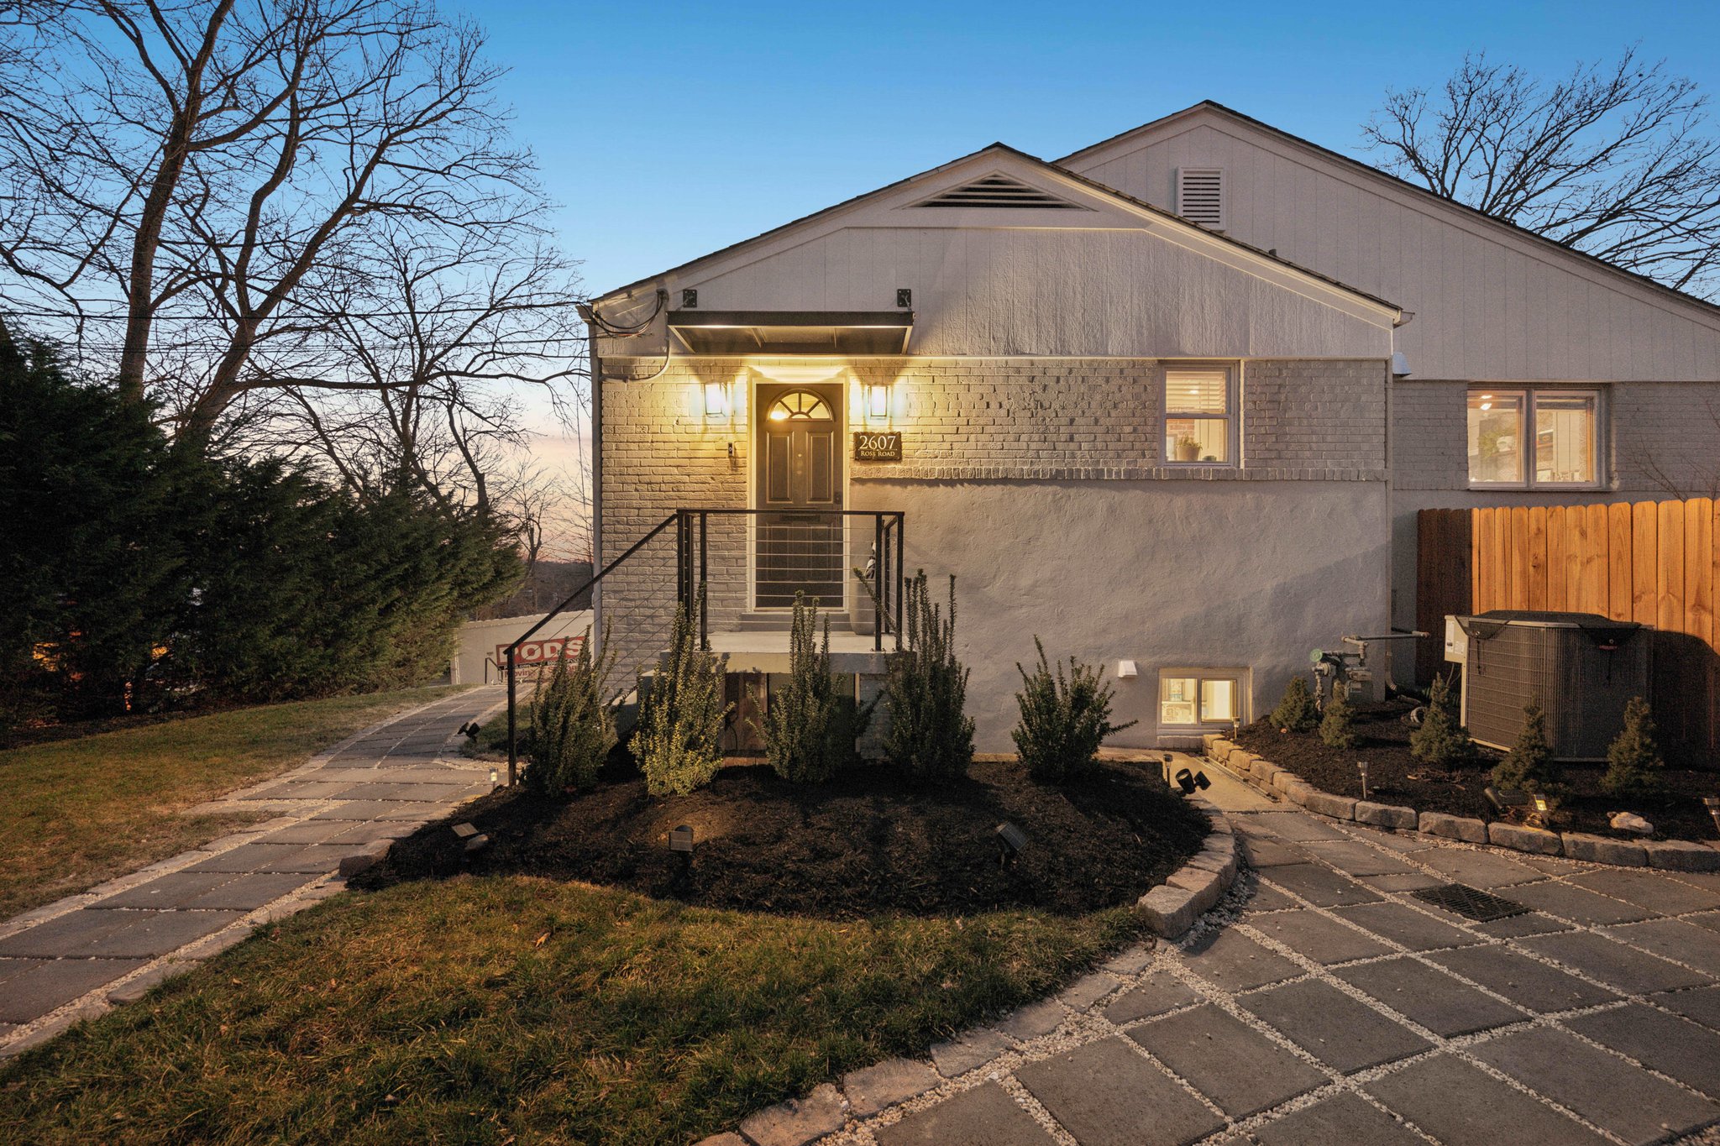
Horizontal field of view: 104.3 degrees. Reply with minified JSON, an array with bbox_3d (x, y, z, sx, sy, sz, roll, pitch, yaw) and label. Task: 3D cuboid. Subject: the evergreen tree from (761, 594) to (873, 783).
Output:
[{"bbox_3d":[-0.270,0.710,4.200,0.660,1.170,0.580,0,0,0],"label":"evergreen tree"}]

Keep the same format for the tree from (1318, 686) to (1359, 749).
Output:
[{"bbox_3d":[3.790,1.150,5.300,0.270,0.480,0.270,0,0,0],"label":"tree"}]

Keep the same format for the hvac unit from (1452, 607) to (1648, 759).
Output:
[{"bbox_3d":[5.600,0.890,5.470,0.880,1.100,0.750,0,0,0],"label":"hvac unit"}]

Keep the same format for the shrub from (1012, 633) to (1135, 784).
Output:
[{"bbox_3d":[1.430,0.930,4.500,0.760,0.960,0.680,0,0,0],"label":"shrub"}]

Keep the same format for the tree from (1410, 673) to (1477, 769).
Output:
[{"bbox_3d":[4.330,1.080,4.960,0.400,0.690,0.400,0,0,0],"label":"tree"}]

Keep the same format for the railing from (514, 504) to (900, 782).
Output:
[{"bbox_3d":[-1.040,0.500,5.150,2.680,1.860,1.400,0,0,0],"label":"railing"}]

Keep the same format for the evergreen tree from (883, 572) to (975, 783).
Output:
[{"bbox_3d":[0.435,0.665,4.300,0.580,1.310,0.550,0,0,0],"label":"evergreen tree"}]

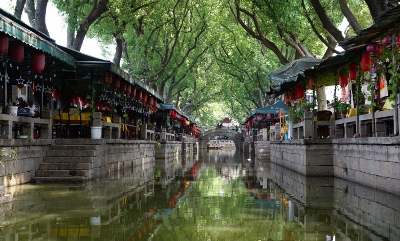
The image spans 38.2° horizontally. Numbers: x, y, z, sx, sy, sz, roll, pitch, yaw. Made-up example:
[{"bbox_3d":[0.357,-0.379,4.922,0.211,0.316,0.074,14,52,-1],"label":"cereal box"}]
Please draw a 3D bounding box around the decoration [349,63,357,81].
[{"bbox_3d":[4.045,-1.271,15.300,0.220,0.480,0.220,0,-2,2],"label":"decoration"}]

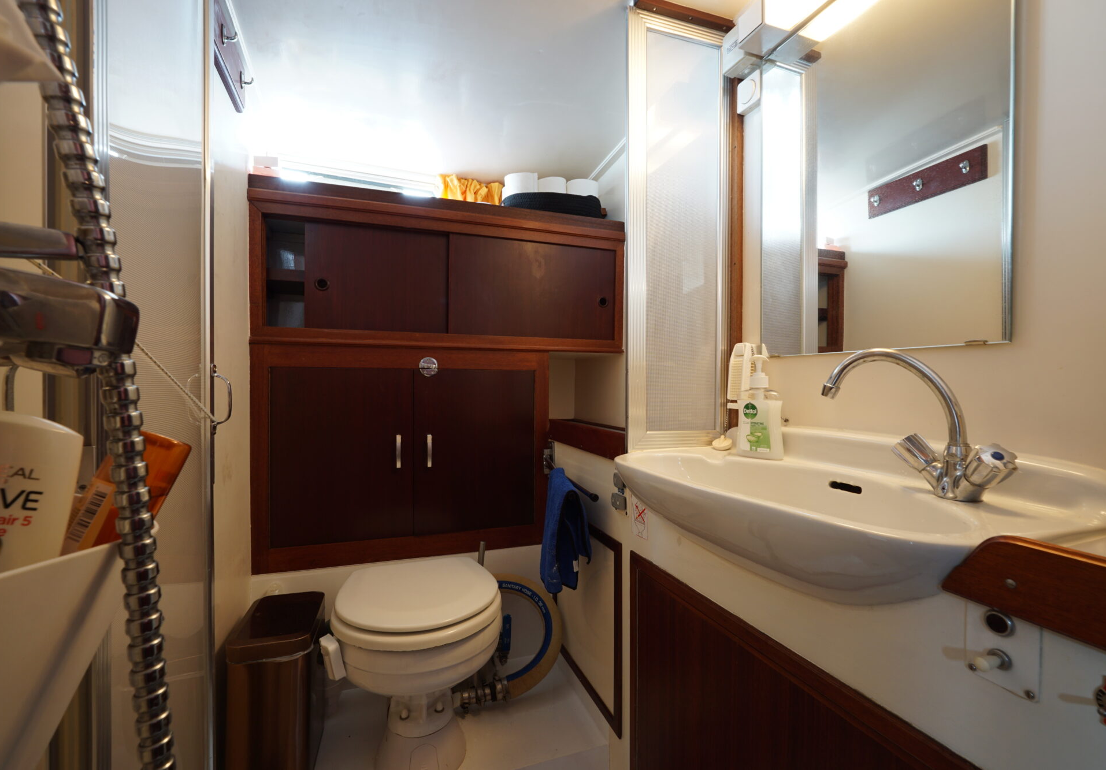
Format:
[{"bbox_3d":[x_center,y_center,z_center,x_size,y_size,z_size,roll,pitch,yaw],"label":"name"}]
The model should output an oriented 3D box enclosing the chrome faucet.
[{"bbox_3d":[0.466,0.046,0.648,0.062,0.178,0.245,0,1,-19],"label":"chrome faucet"}]

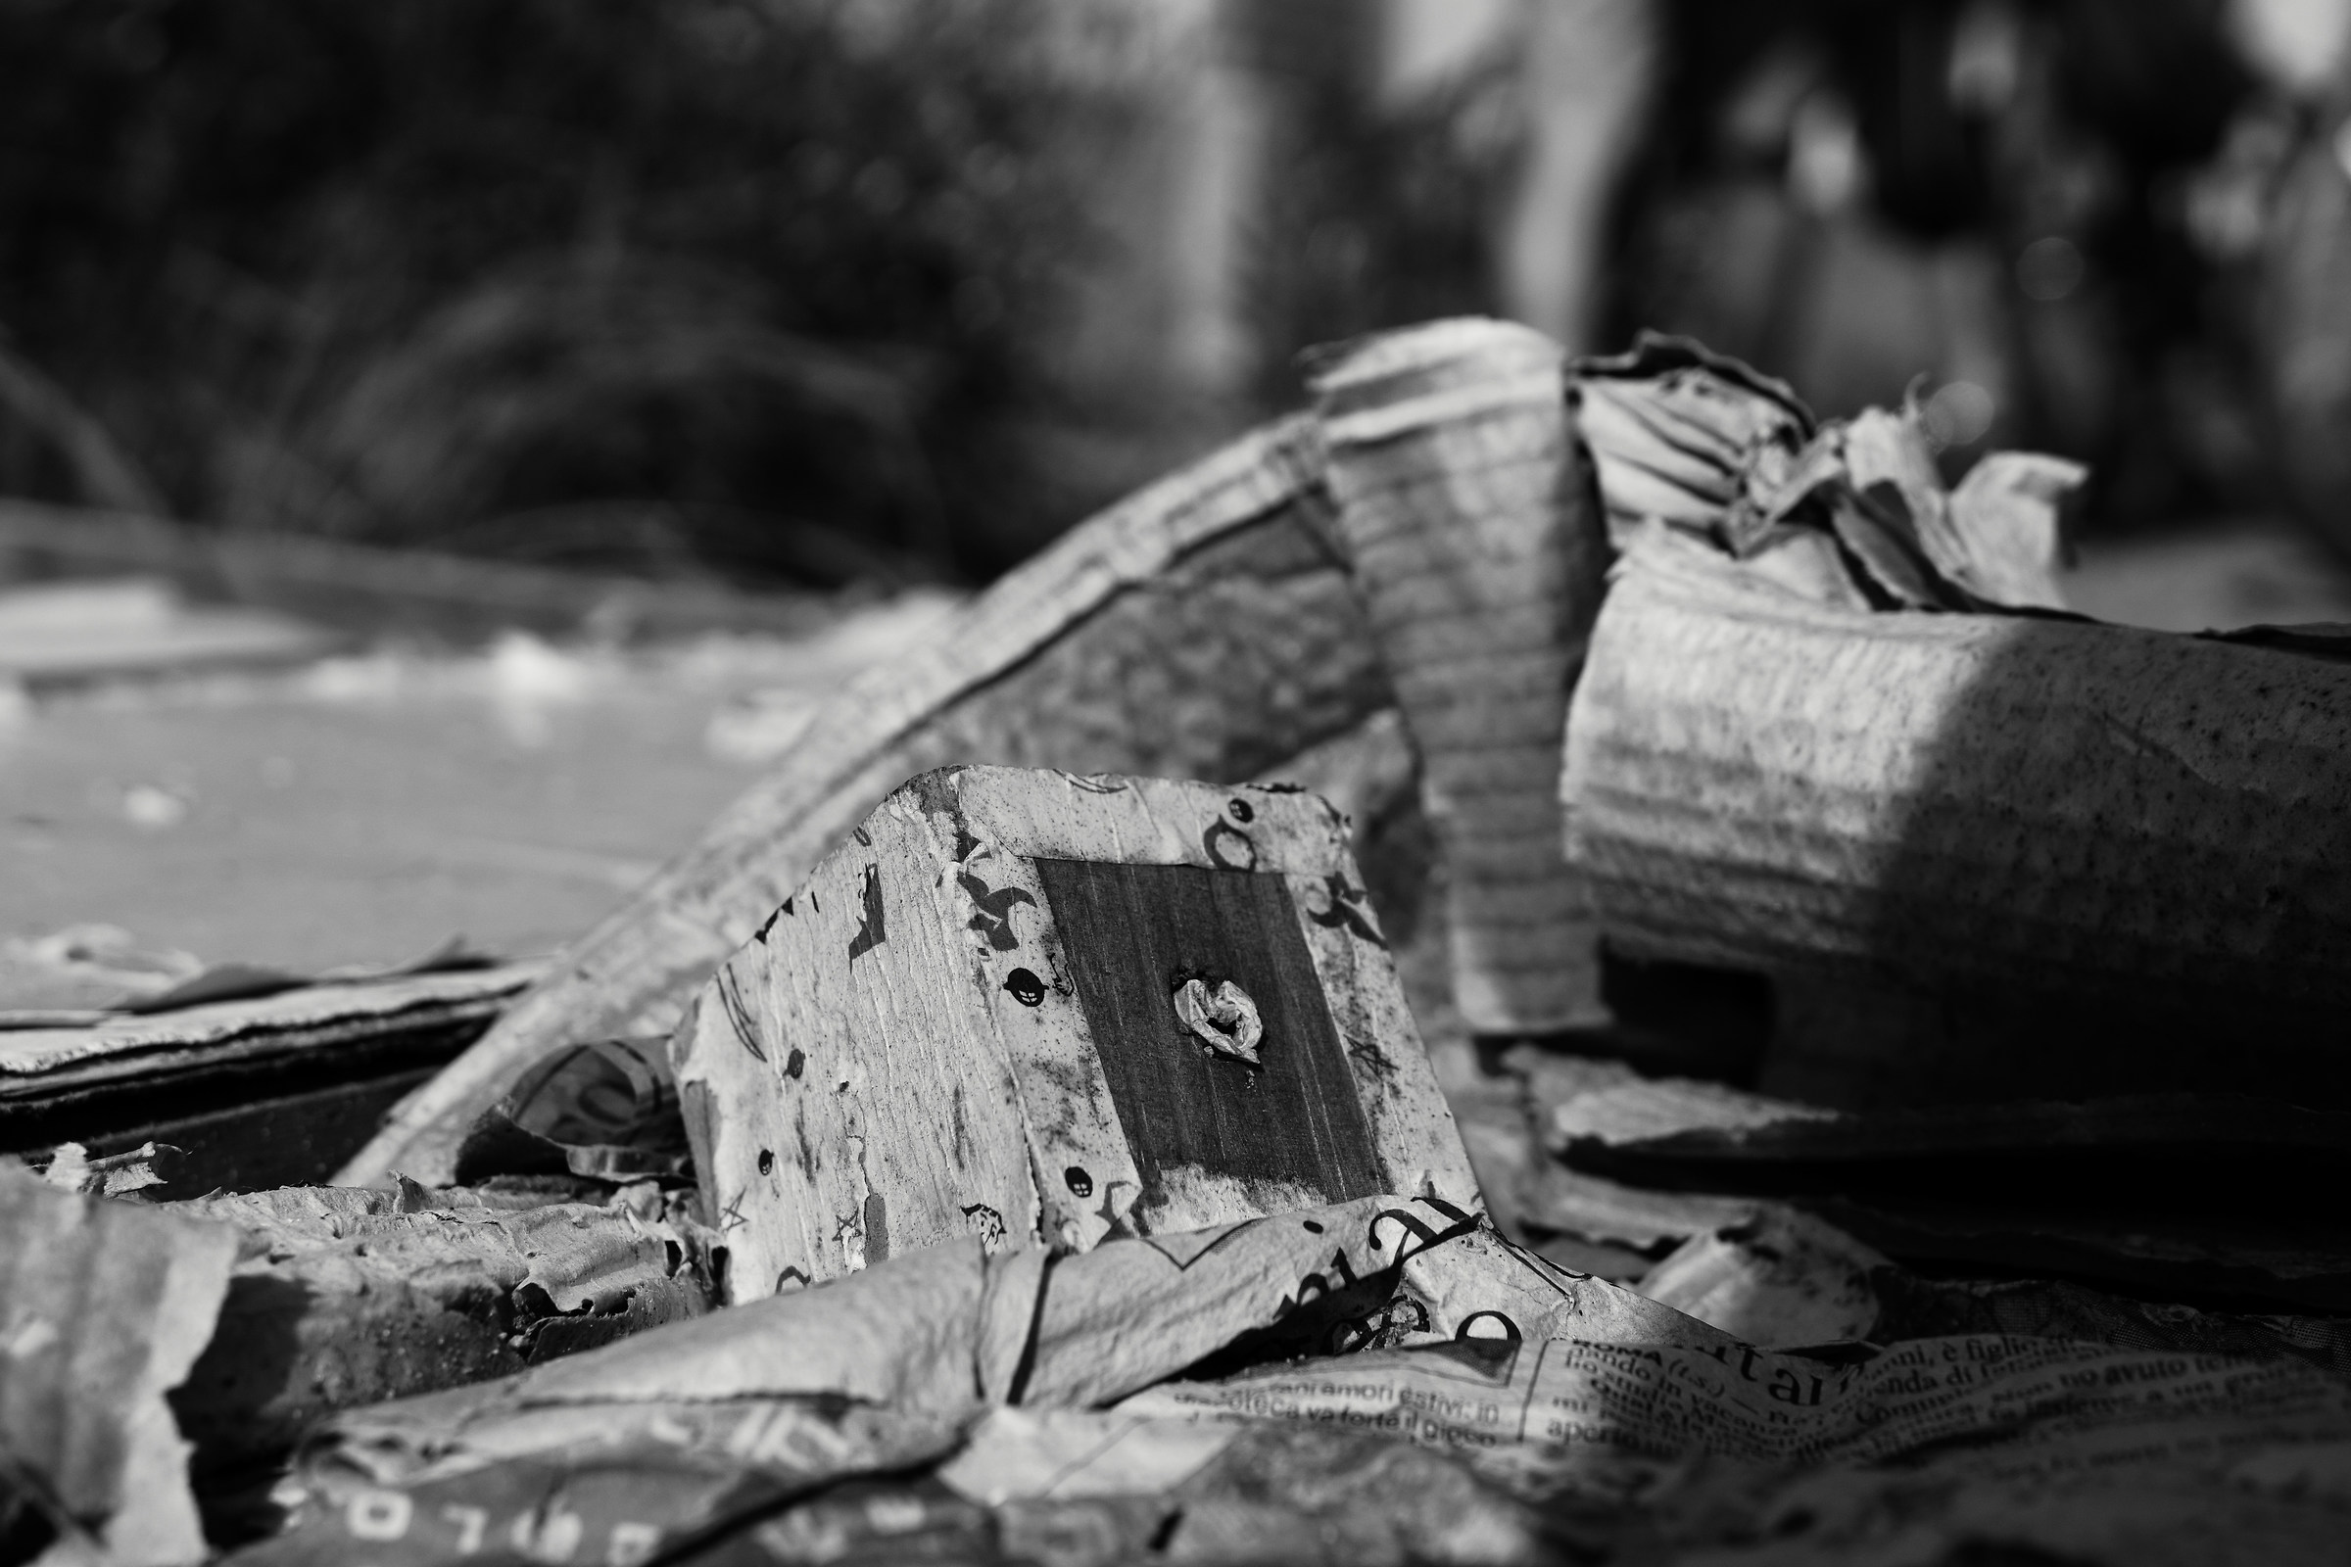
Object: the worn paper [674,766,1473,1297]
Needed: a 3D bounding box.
[{"bbox_3d":[-0.014,0.049,0.464,0.068,0.072,0.073,4,-30,-37],"label":"worn paper"}]

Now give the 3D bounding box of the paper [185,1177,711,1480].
[{"bbox_3d":[-0.092,0.066,0.423,0.069,0.027,0.050,0,5,0],"label":"paper"}]

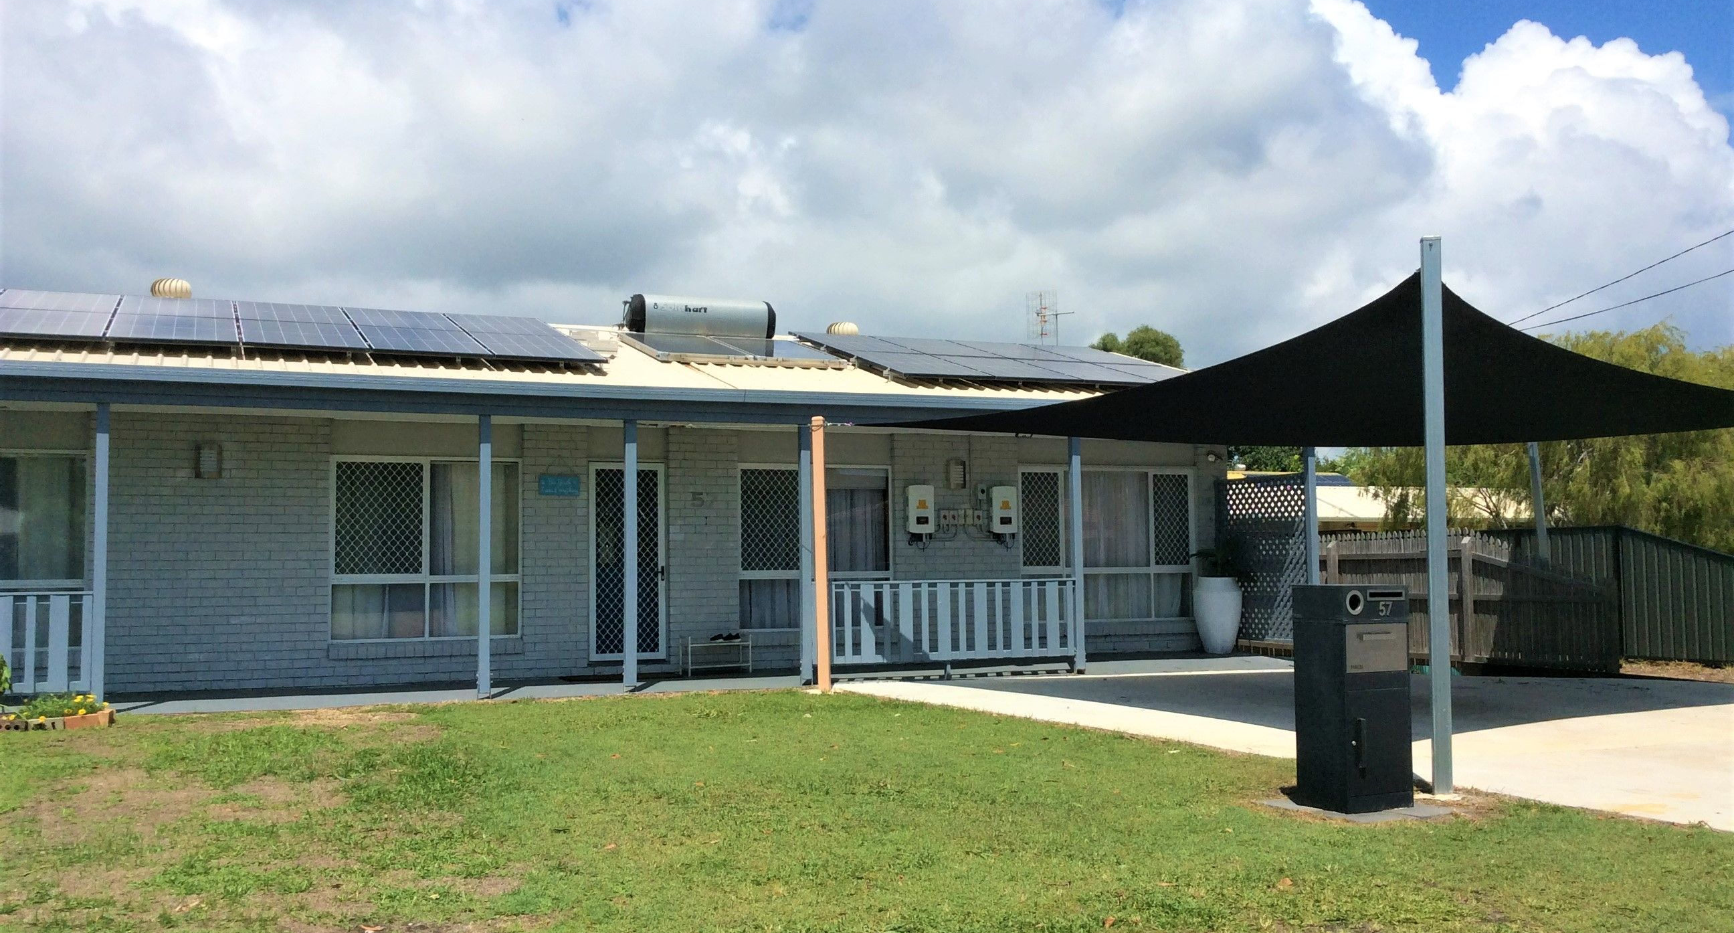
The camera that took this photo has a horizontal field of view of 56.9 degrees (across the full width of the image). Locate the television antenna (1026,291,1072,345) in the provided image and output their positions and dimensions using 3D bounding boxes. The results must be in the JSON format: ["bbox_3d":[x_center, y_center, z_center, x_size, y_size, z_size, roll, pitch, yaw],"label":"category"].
[{"bbox_3d":[2.724,-2.175,23.800,0.680,0.920,0.250,-2,-4,30],"label":"television antenna"}]

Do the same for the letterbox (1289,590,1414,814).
[{"bbox_3d":[2.504,1.179,8.244,0.457,1.127,0.350,1,-4,-28],"label":"letterbox"}]

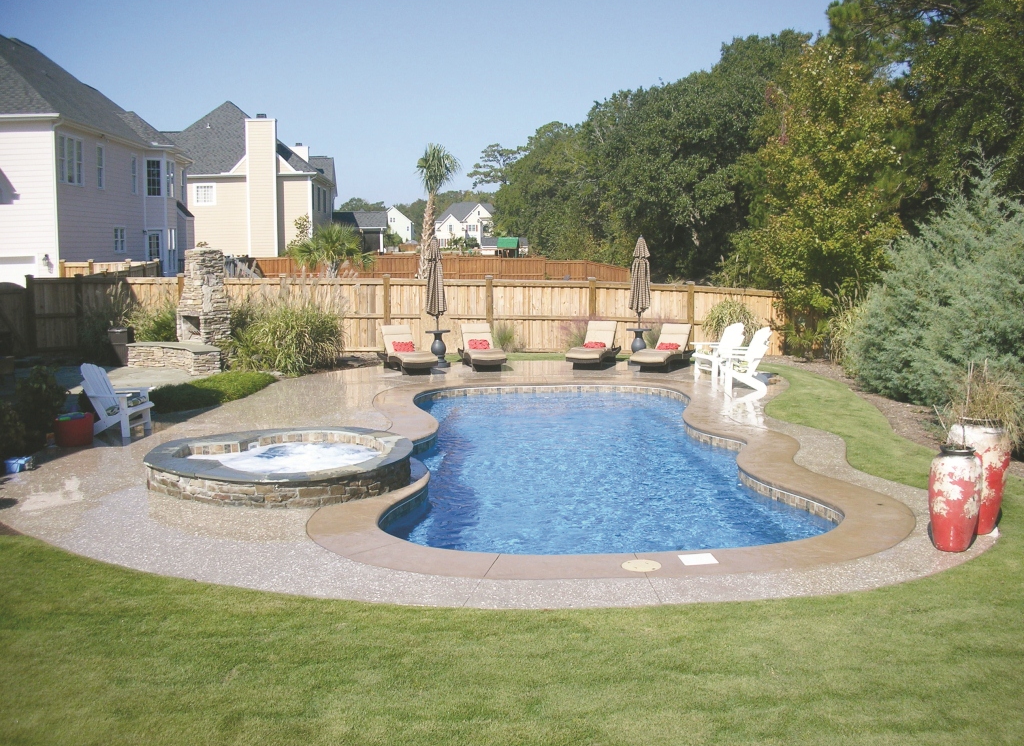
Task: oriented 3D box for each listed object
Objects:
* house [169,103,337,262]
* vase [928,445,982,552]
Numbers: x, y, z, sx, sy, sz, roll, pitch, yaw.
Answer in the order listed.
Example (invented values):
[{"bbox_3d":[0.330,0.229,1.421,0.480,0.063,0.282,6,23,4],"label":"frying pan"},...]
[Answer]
[{"bbox_3d":[-18.557,-12.125,69.674,12.000,11.800,18.000,-1,7,-5],"label":"house"},{"bbox_3d":[3.500,0.995,8.226,0.430,0.800,0.430,-1,7,0],"label":"vase"}]

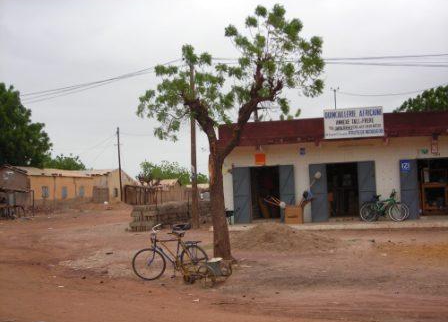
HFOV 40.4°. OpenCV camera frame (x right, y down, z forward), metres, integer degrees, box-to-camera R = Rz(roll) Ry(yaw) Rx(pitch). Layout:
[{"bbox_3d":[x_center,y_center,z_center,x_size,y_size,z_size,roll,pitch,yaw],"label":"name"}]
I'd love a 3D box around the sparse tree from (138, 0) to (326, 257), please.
[{"bbox_3d":[0.190,-0.747,15.400,4.600,6.450,4.300,-2,-3,0],"label":"sparse tree"}]

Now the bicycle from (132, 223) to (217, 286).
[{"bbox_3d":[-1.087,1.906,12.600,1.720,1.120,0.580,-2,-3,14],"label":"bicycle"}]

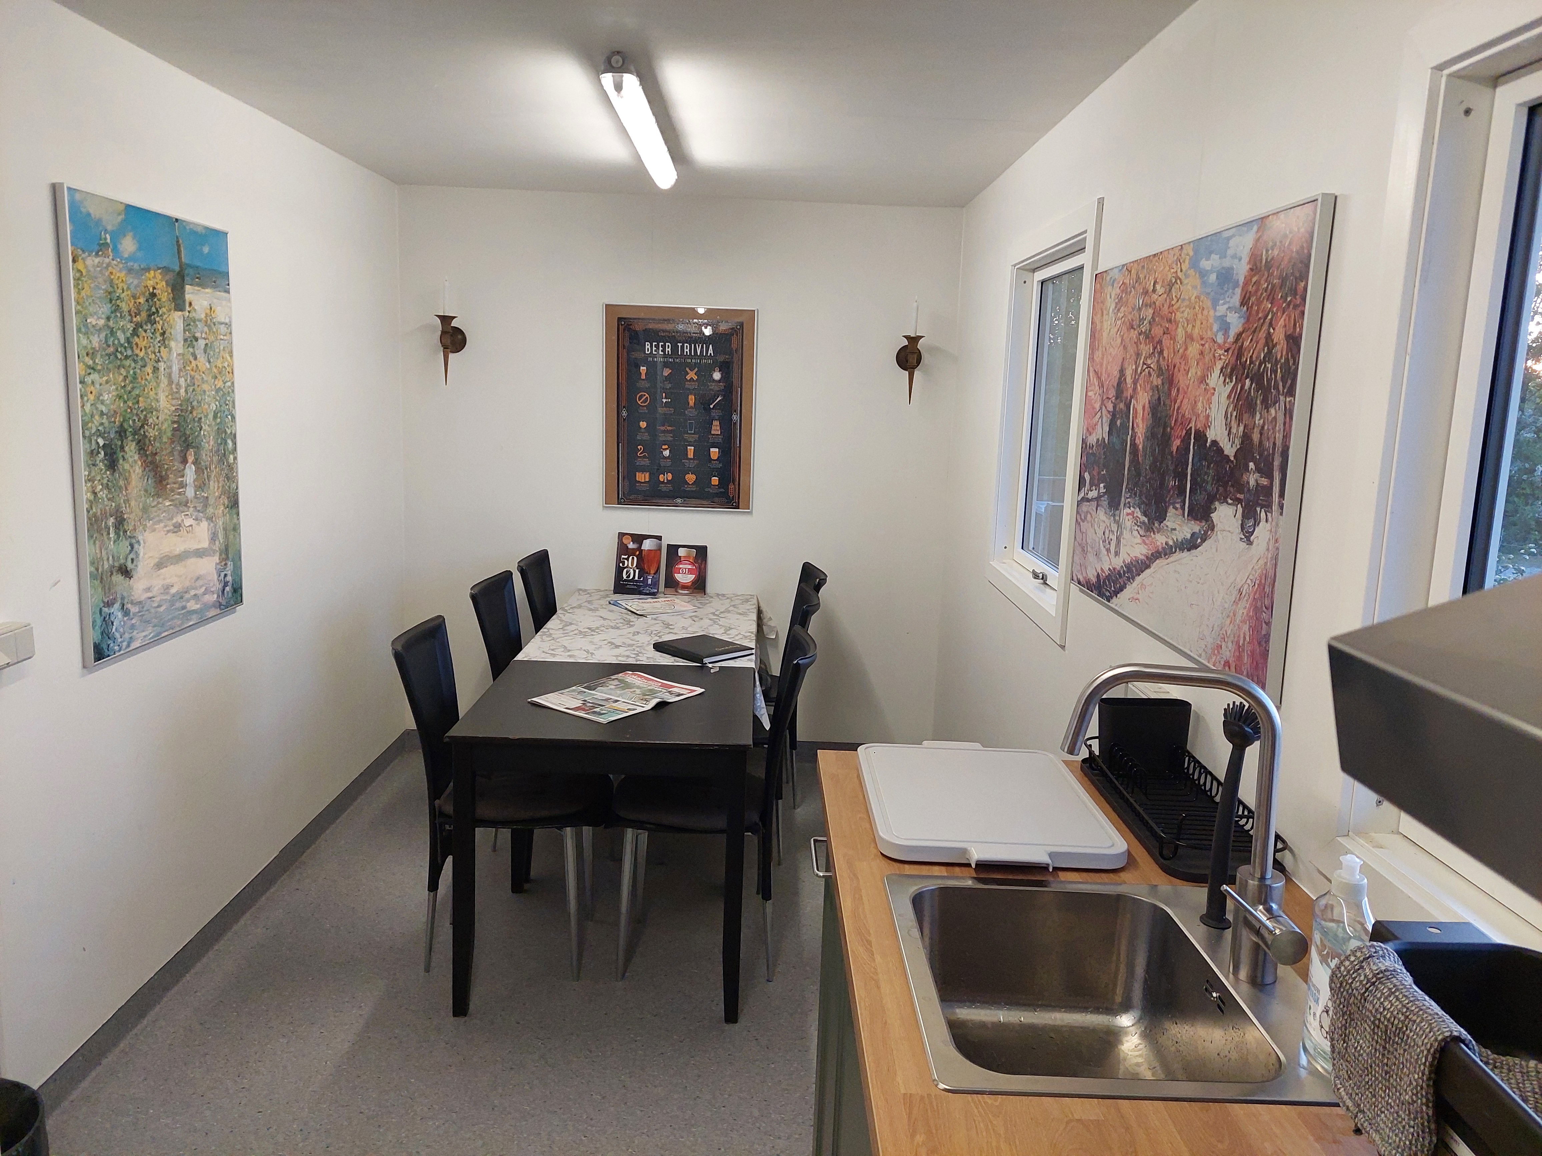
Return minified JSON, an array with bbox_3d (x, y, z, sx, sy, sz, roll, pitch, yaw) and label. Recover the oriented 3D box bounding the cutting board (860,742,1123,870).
[{"bbox_3d":[0.331,0.354,1.783,0.362,0.032,0.517,2,10,-1],"label":"cutting board"}]

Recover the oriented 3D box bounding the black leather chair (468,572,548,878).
[{"bbox_3d":[-0.704,0.462,3.817,0.530,0.910,0.410,2,10,-1],"label":"black leather chair"}]

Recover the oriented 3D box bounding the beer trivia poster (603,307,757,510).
[{"bbox_3d":[-0.374,-0.689,4.555,0.614,0.816,0.020,2,10,-1],"label":"beer trivia poster"}]

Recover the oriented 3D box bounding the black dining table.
[{"bbox_3d":[-0.426,0.688,3.088,0.739,0.735,0.752,2,10,-1],"label":"black dining table"}]

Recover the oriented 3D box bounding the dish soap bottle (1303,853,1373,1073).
[{"bbox_3d":[0.580,0.384,1.123,0.048,0.217,0.076,2,10,-1],"label":"dish soap bottle"}]

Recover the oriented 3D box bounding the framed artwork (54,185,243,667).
[{"bbox_3d":[-1.489,-0.365,2.728,0.026,1.017,0.705,2,10,-1],"label":"framed artwork"}]

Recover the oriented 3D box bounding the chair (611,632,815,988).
[{"bbox_3d":[-0.161,0.611,3.068,0.527,0.918,0.390,2,10,-1],"label":"chair"}]

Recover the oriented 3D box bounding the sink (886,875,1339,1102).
[{"bbox_3d":[0.387,0.544,1.312,0.466,0.181,0.473,2,10,-1],"label":"sink"}]

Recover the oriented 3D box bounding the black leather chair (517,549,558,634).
[{"bbox_3d":[-0.670,0.386,4.263,0.543,0.918,0.390,2,10,-1],"label":"black leather chair"}]

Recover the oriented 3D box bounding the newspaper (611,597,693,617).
[{"bbox_3d":[-0.434,0.110,4.199,0.270,0.015,0.330,-4,12,-33],"label":"newspaper"}]

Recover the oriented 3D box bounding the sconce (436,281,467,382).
[{"bbox_3d":[-1.263,-0.959,4.353,0.106,0.405,0.160,2,10,-1],"label":"sconce"}]

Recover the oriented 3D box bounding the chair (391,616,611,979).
[{"bbox_3d":[-0.704,0.592,3.066,0.550,0.918,0.390,2,10,-1],"label":"chair"}]

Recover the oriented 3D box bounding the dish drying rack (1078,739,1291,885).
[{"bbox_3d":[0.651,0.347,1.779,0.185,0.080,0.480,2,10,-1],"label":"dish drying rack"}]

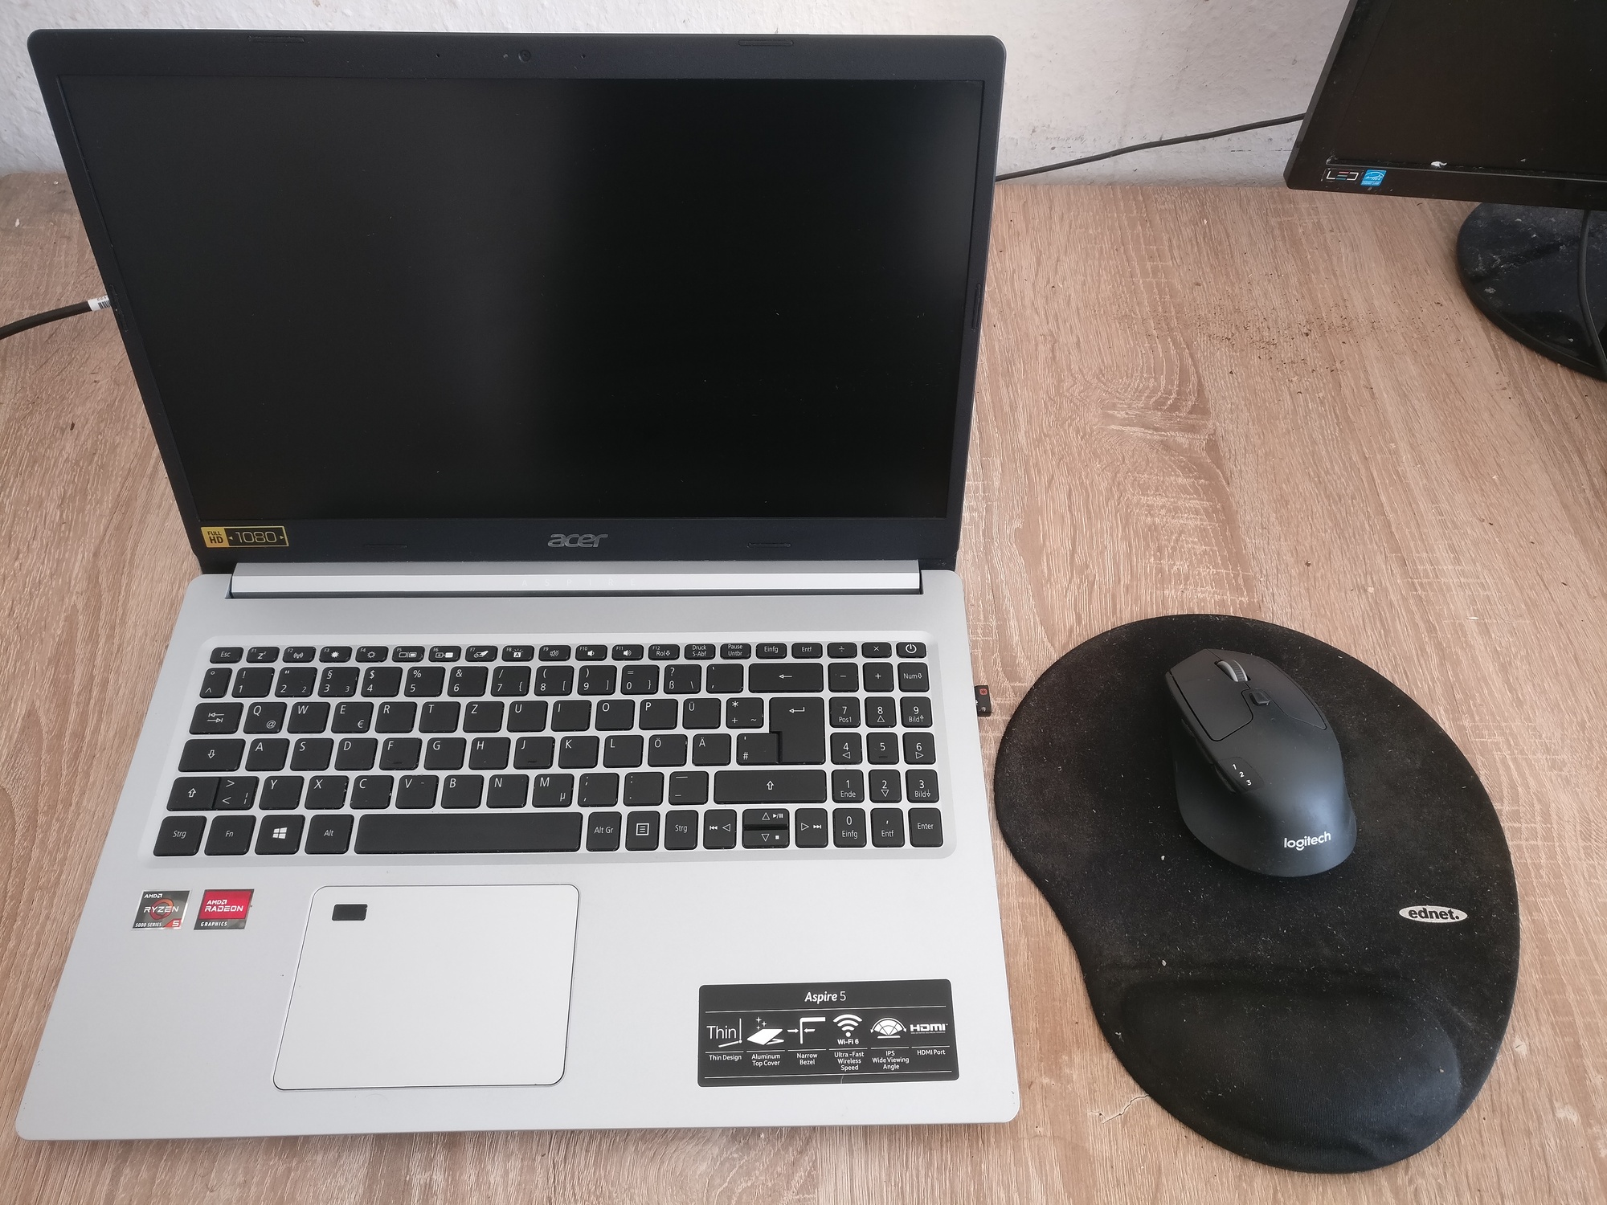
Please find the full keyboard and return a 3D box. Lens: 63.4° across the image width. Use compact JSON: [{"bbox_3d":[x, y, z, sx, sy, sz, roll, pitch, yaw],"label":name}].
[{"bbox_3d":[-0.104,0.061,0.562,0.323,0.004,0.103,0,54,-1],"label":"full keyboard"}]

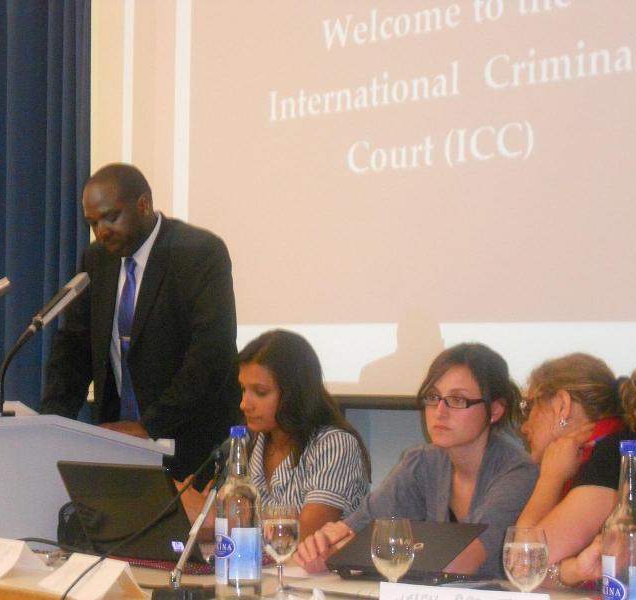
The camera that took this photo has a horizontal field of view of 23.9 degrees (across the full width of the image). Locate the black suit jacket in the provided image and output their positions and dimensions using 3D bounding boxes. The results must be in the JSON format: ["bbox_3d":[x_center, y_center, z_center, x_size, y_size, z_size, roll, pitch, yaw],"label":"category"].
[{"bbox_3d":[-0.487,0.145,4.120,0.560,0.760,0.420,-2,-3,33],"label":"black suit jacket"}]

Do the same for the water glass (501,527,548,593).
[{"bbox_3d":[0.330,0.447,2.380,0.073,0.170,0.073,0,-3,0],"label":"water glass"}]

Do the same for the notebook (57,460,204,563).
[{"bbox_3d":[-0.338,0.462,3.380,0.335,0.235,0.340,-2,-3,35],"label":"notebook"}]

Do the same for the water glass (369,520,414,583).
[{"bbox_3d":[0.124,0.455,2.500,0.073,0.170,0.073,0,-3,0],"label":"water glass"}]

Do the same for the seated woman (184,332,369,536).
[{"bbox_3d":[-0.165,0.700,3.650,0.540,1.250,0.780,-2,-3,38],"label":"seated woman"}]

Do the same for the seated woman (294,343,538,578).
[{"bbox_3d":[0.260,0.705,3.350,0.580,1.220,0.800,-2,-3,31],"label":"seated woman"}]

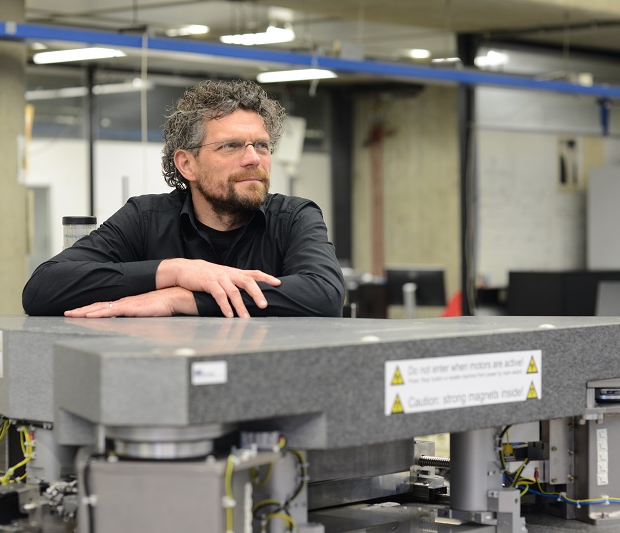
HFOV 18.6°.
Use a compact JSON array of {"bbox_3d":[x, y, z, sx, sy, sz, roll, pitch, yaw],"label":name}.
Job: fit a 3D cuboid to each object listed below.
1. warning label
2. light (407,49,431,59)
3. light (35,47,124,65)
[{"bbox_3d":[0.256,0.186,3.066,0.003,0.084,0.422,1,2,41],"label":"warning label"},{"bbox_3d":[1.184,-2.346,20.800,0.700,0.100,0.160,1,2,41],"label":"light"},{"bbox_3d":[-2.510,-2.274,20.300,1.280,0.100,0.160,1,2,41],"label":"light"}]

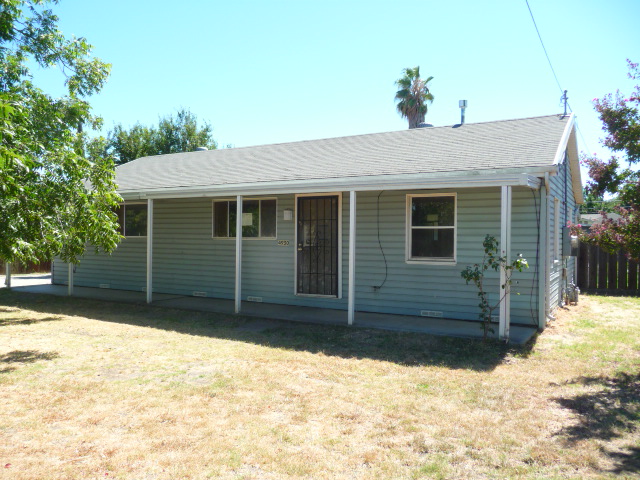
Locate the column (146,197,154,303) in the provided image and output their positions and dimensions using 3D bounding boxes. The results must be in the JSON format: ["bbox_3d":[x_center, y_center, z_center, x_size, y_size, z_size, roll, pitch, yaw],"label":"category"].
[{"bbox_3d":[-3.688,0.245,11.252,0.079,2.244,0.079,1,0,30],"label":"column"}]

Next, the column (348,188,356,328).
[{"bbox_3d":[0.551,0.299,8.777,0.079,2.250,0.079,1,0,30],"label":"column"}]

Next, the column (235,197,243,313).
[{"bbox_3d":[-1.558,0.275,10.009,0.079,2.255,0.079,1,0,30],"label":"column"}]

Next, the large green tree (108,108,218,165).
[{"bbox_3d":[-8.481,-2.873,28.003,6.200,8.478,6.000,1,0,30],"label":"large green tree"}]

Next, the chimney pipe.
[{"bbox_3d":[3.552,-3.156,12.815,0.199,0.599,0.199,1,0,30],"label":"chimney pipe"}]

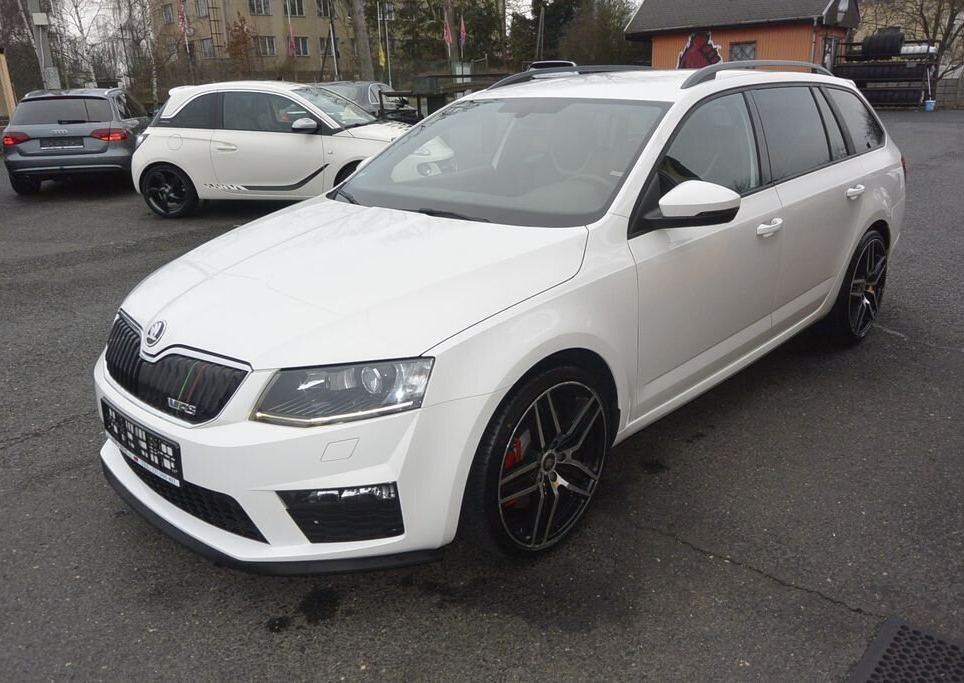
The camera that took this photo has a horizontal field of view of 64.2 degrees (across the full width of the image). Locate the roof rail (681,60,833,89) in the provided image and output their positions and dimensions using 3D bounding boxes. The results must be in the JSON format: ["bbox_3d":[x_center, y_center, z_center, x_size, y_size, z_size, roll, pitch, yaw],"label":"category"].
[{"bbox_3d":[1.331,-1.226,3.522,0.070,0.100,1.630,15,25,40],"label":"roof rail"}]

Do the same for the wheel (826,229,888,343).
[{"bbox_3d":[2.009,-0.312,4.212,0.225,0.640,0.640,16,26,42],"label":"wheel"}]

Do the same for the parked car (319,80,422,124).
[{"bbox_3d":[-2.760,-4.980,17.000,1.830,1.460,4.750,2,19,9],"label":"parked car"}]

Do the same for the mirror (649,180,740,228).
[{"bbox_3d":[0.706,-0.461,2.531,0.230,0.160,0.190,15,25,41],"label":"mirror"}]

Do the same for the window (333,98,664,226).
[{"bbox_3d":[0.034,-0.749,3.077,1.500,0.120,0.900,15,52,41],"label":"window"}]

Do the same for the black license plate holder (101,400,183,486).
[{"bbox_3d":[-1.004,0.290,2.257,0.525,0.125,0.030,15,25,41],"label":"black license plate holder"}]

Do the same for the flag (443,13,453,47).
[{"bbox_3d":[-1.247,-11.280,27.770,0.392,1.138,0.250,-2,19,-2],"label":"flag"}]

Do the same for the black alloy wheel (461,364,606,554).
[{"bbox_3d":[0.150,0.349,2.374,0.225,0.640,0.640,15,25,41],"label":"black alloy wheel"}]

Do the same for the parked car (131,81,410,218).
[{"bbox_3d":[-2.177,-2.322,9.065,3.700,1.480,1.740,2,19,9],"label":"parked car"}]

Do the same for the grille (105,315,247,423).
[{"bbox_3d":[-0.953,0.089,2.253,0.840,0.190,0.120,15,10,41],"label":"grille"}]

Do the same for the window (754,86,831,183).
[{"bbox_3d":[1.360,-0.920,3.348,0.632,0.383,0.045,-20,4,-42],"label":"window"}]

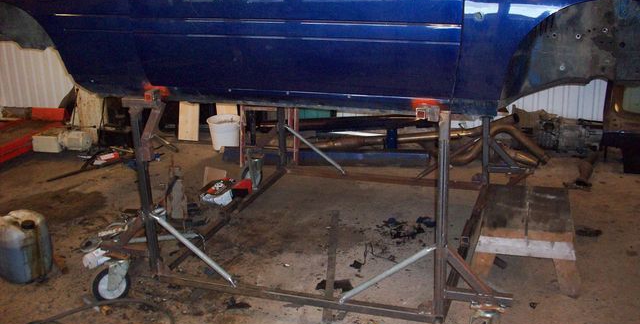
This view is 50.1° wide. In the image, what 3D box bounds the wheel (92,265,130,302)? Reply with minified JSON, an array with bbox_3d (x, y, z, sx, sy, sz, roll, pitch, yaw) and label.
[{"bbox_3d":[-0.875,0.516,2.854,0.160,0.165,0.050,-14,22,-33],"label":"wheel"}]

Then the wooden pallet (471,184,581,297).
[{"bbox_3d":[0.928,0.332,3.084,0.430,0.230,0.640,3,19,17],"label":"wooden pallet"}]

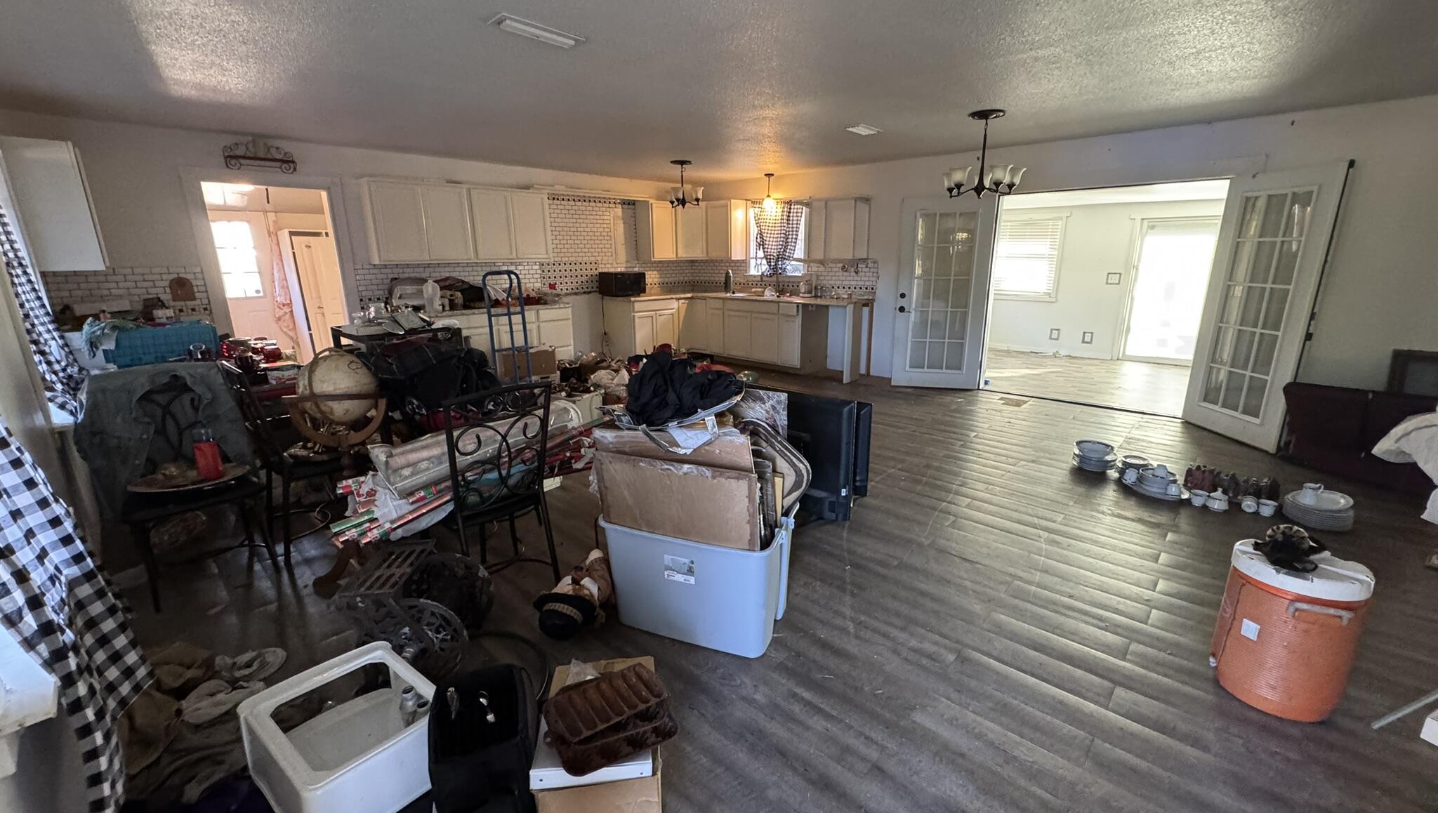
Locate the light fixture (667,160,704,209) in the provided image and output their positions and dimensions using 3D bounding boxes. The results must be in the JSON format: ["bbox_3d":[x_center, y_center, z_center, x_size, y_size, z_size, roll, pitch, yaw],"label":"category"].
[{"bbox_3d":[-0.414,-2.490,6.542,0.420,0.481,0.420,13,20,41],"label":"light fixture"}]

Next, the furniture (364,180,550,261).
[{"bbox_3d":[-2.771,-1.976,6.340,0.320,0.760,1.910,12,20,40],"label":"furniture"}]

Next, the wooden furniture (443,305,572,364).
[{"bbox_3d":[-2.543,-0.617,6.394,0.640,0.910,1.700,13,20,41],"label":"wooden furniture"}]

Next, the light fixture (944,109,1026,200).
[{"bbox_3d":[1.991,-1.888,4.391,0.600,0.595,0.600,13,20,41],"label":"light fixture"}]

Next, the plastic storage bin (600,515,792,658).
[{"bbox_3d":[-0.056,0.666,2.455,0.710,0.480,0.460,5,16,21],"label":"plastic storage bin"}]

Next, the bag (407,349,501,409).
[{"bbox_3d":[-1.660,-0.173,3.650,0.530,0.360,0.320,-4,15,-13],"label":"bag"}]

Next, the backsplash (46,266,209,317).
[{"bbox_3d":[-4.662,-0.894,4.643,0.020,0.410,0.930,12,20,40],"label":"backsplash"}]

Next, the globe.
[{"bbox_3d":[-1.696,-0.088,2.594,0.315,0.325,0.315,13,20,41],"label":"globe"}]

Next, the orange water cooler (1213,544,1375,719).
[{"bbox_3d":[1.929,0.757,1.998,0.350,0.500,0.350,7,17,26],"label":"orange water cooler"}]

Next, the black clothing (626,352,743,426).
[{"bbox_3d":[-0.140,-0.077,2.322,0.420,0.230,0.340,5,15,21],"label":"black clothing"}]

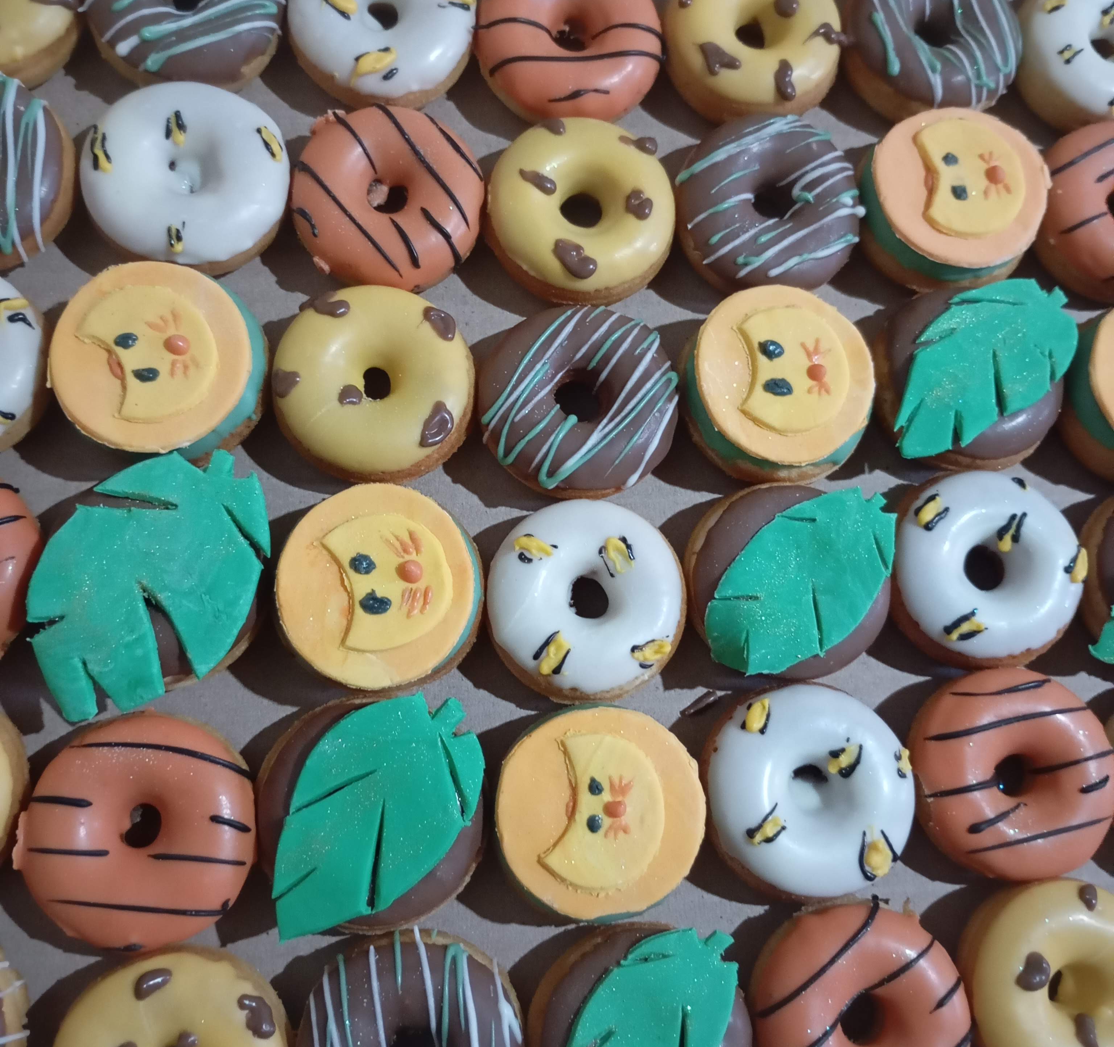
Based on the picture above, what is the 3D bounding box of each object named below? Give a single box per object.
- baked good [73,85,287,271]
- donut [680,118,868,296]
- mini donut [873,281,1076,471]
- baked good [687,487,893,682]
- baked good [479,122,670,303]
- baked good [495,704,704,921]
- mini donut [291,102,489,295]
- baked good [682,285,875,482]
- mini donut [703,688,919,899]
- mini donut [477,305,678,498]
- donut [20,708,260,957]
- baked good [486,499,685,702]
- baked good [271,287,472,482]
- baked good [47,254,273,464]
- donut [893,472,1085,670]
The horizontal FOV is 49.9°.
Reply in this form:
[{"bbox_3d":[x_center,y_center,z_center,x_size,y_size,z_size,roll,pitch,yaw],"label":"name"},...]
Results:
[{"bbox_3d":[-0.105,-0.098,0.340,0.057,0.023,0.057,0,75,-8],"label":"baked good"},{"bbox_3d":[0.064,-0.097,0.364,0.056,0.023,0.056,0,75,-8],"label":"donut"},{"bbox_3d":[0.127,-0.046,0.362,0.059,0.022,0.059,2,76,-6],"label":"mini donut"},{"bbox_3d":[0.065,0.015,0.333,0.056,0.025,0.056,0,75,-8],"label":"baked good"},{"bbox_3d":[0.007,-0.092,0.355,0.056,0.023,0.056,0,75,-8],"label":"baked good"},{"bbox_3d":[0.012,0.076,0.319,0.056,0.022,0.056,2,76,-6],"label":"baked good"},{"bbox_3d":[-0.049,-0.095,0.347,0.055,0.023,0.055,0,75,-8],"label":"mini donut"},{"bbox_3d":[0.066,-0.042,0.354,0.058,0.022,0.058,2,76,-6],"label":"baked good"},{"bbox_3d":[0.067,0.071,0.320,0.057,0.023,0.057,0,75,-8],"label":"mini donut"},{"bbox_3d":[0.007,-0.037,0.359,0.060,0.025,0.060,2,76,-7],"label":"mini donut"},{"bbox_3d":[-0.107,0.077,0.306,0.059,0.021,0.059,2,76,-6],"label":"donut"},{"bbox_3d":[0.008,0.021,0.325,0.055,0.023,0.055,0,75,-8],"label":"baked good"},{"bbox_3d":[-0.054,-0.041,0.353,0.059,0.025,0.059,2,76,-7],"label":"baked good"},{"bbox_3d":[-0.111,-0.046,0.335,0.058,0.022,0.058,2,76,-6],"label":"baked good"},{"bbox_3d":[0.126,0.013,0.349,0.057,0.021,0.057,2,76,-6],"label":"donut"}]

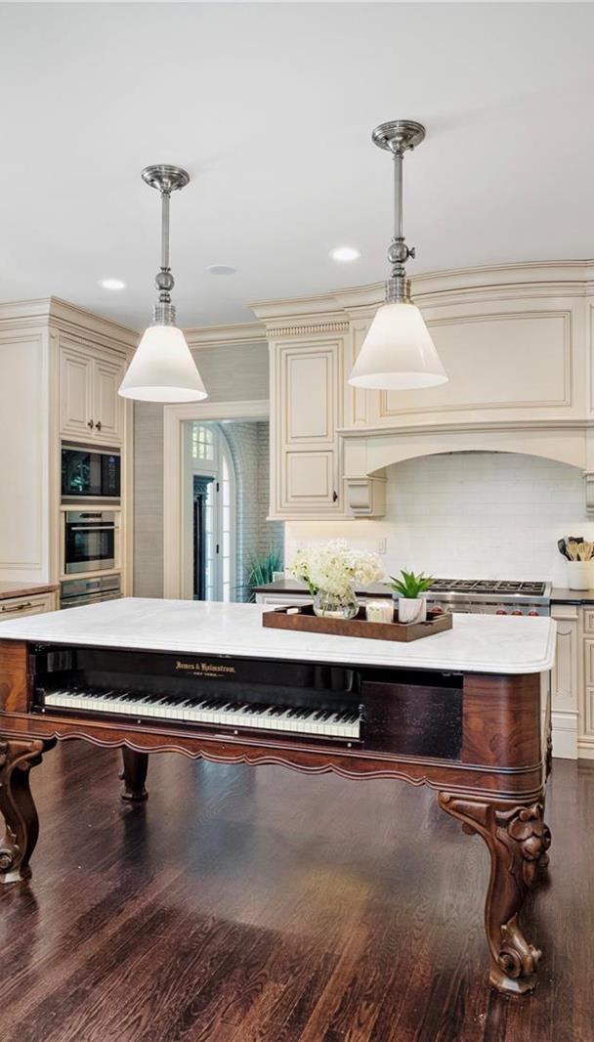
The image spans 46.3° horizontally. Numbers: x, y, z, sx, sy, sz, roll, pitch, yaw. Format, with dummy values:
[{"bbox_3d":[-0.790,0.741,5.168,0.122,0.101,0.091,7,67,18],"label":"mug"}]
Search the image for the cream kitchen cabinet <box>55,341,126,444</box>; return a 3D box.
[{"bbox_3d":[-1.876,-0.975,5.539,0.620,0.710,0.820,0,0,21],"label":"cream kitchen cabinet"}]

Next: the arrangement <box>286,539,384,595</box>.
[{"bbox_3d":[0.160,0.191,2.835,0.380,0.235,0.360,0,0,0],"label":"arrangement"}]

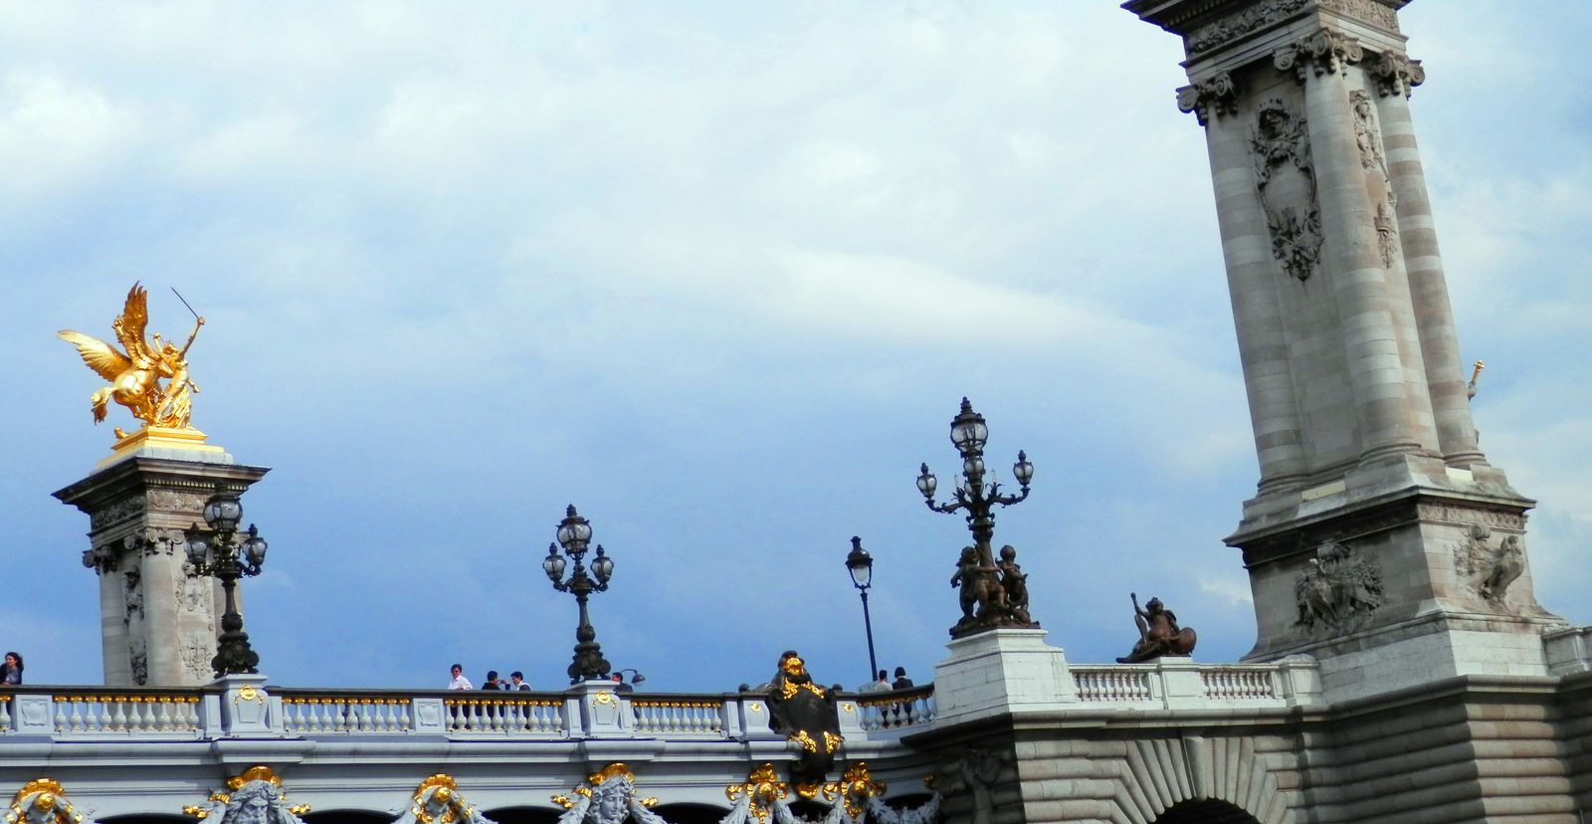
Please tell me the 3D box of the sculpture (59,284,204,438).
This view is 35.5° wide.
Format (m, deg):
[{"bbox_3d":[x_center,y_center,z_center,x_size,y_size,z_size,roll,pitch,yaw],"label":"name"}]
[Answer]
[{"bbox_3d":[-24.294,-1.530,91.908,4.200,6.100,3.400,7,-20,-45],"label":"sculpture"}]

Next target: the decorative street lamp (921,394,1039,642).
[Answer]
[{"bbox_3d":[3.544,2.058,49.624,1.800,4.850,1.800,7,-20,-45],"label":"decorative street lamp"}]

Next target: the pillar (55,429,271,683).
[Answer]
[{"bbox_3d":[-22.159,10.267,89.084,5.500,17.600,5.500,7,-20,-45],"label":"pillar"}]

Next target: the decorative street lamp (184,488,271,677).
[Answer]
[{"bbox_3d":[-8.935,2.661,39.258,1.420,3.080,0.800,7,-20,-45],"label":"decorative street lamp"}]

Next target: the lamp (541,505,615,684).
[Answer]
[{"bbox_3d":[-3.822,3.240,44.422,1.450,3.150,0.800,7,-20,-45],"label":"lamp"}]

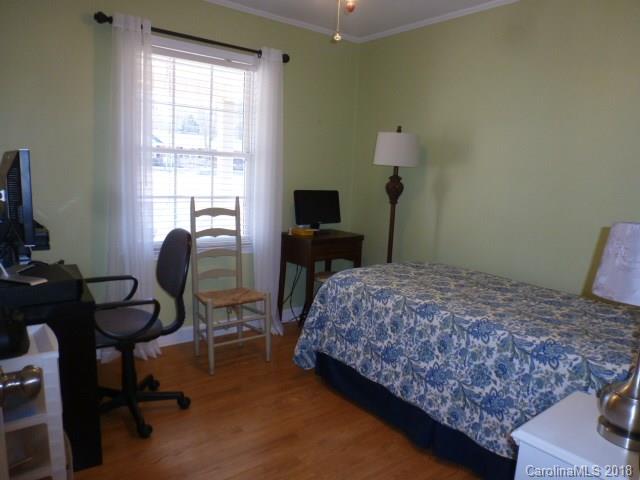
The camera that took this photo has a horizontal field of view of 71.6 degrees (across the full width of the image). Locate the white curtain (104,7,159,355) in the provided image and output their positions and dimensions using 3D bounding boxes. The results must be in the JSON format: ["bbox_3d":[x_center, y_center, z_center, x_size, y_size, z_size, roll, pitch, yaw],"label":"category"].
[{"bbox_3d":[-1.180,-0.238,2.754,0.380,2.100,0.110,-5,13,-38],"label":"white curtain"}]

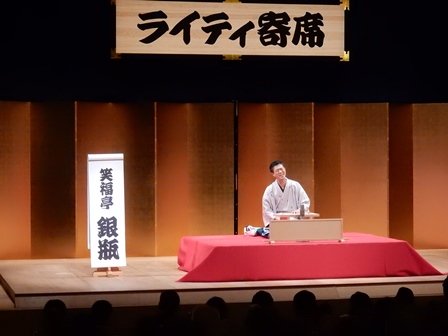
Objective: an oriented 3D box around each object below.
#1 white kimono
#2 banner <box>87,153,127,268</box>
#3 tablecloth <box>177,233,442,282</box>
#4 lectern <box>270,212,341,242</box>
[{"bbox_3d":[0.797,0.497,16.572,0.611,0.712,0.600,0,1,-14],"label":"white kimono"},{"bbox_3d":[-1.441,0.531,15.861,0.460,1.401,0.140,0,1,-14],"label":"banner"},{"bbox_3d":[0.844,1.115,16.391,3.339,0.410,2.000,0,1,-14],"label":"tablecloth"},{"bbox_3d":[0.991,0.748,16.129,0.946,0.343,0.440,0,1,-14],"label":"lectern"}]

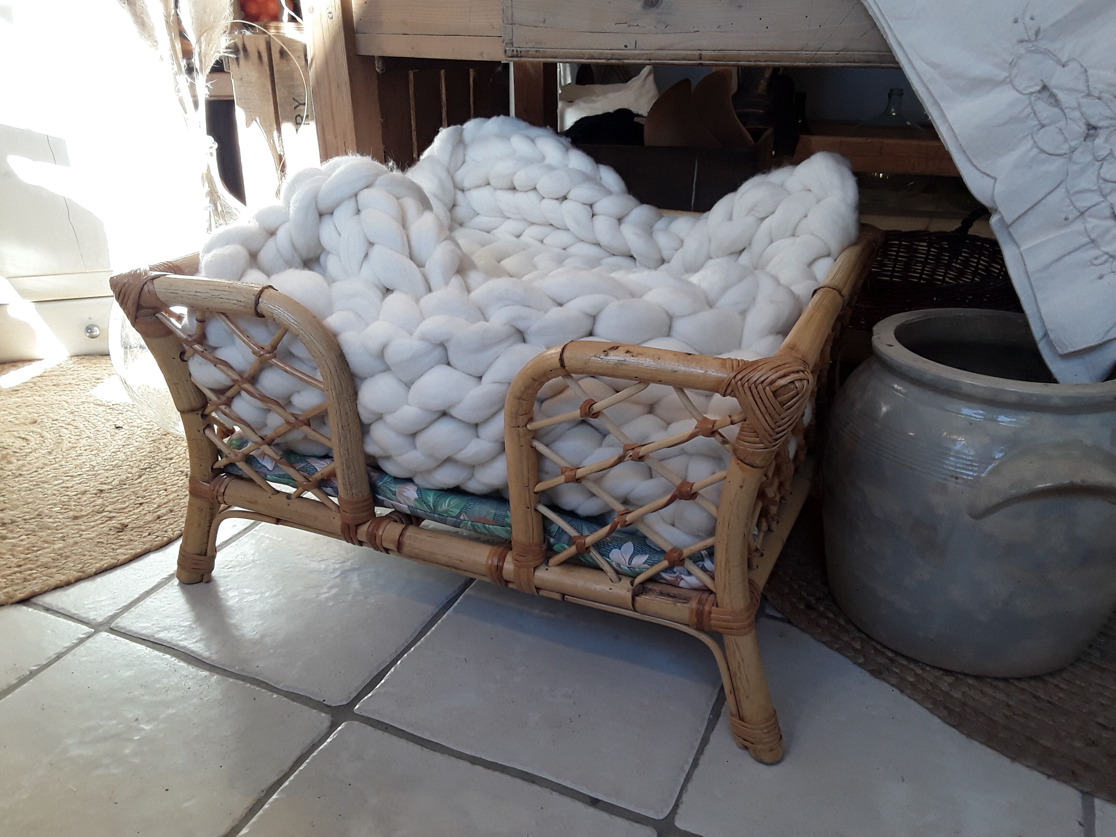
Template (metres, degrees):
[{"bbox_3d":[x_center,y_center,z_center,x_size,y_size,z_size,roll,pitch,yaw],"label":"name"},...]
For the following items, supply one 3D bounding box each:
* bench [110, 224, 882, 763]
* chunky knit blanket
[{"bbox_3d":[-0.022,-0.022,1.095,0.735,0.408,0.606,11,26,21],"label":"bench"},{"bbox_3d":[-0.021,-0.164,1.038,0.637,0.324,0.519,11,26,21],"label":"chunky knit blanket"}]

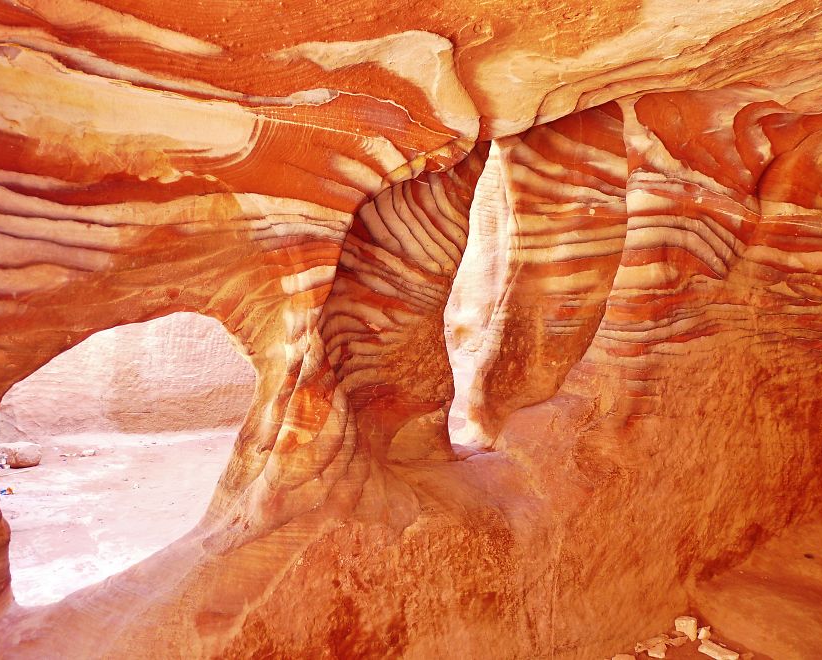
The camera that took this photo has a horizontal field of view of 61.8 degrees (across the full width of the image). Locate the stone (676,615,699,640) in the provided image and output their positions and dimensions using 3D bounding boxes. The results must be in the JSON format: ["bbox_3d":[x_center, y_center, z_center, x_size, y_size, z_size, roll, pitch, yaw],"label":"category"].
[{"bbox_3d":[1.208,1.298,3.000,0.092,0.085,0.065,1,4,14],"label":"stone"}]

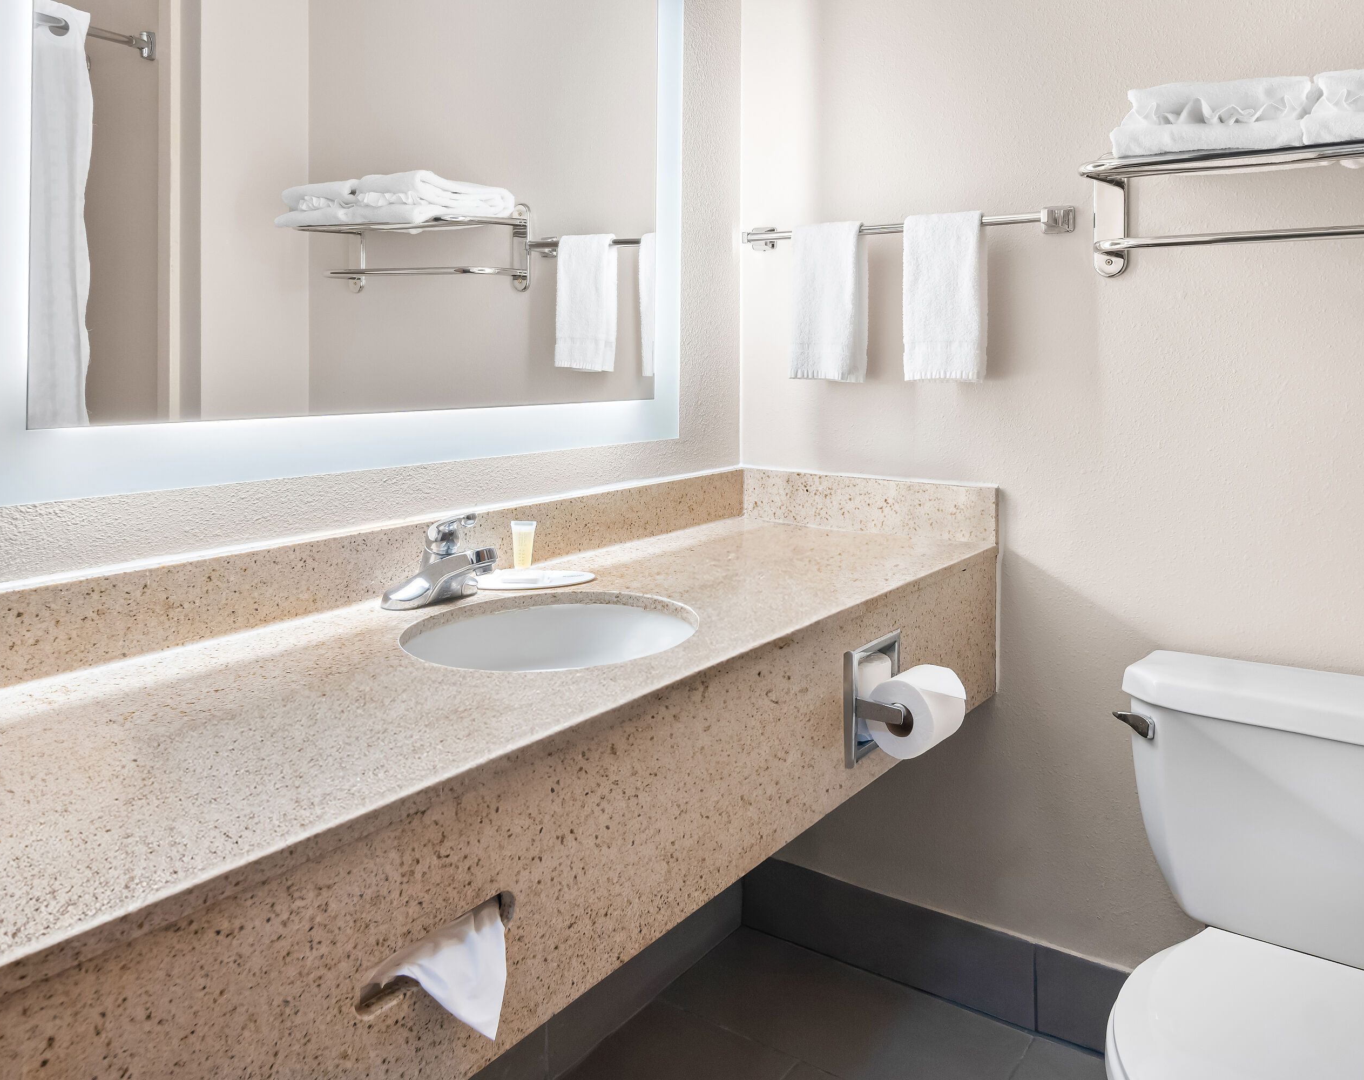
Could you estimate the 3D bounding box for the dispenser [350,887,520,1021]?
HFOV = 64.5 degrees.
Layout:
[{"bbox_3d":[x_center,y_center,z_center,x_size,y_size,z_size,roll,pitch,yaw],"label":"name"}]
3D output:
[{"bbox_3d":[-0.204,0.333,0.885,0.051,0.045,0.170,6,10,34],"label":"dispenser"}]

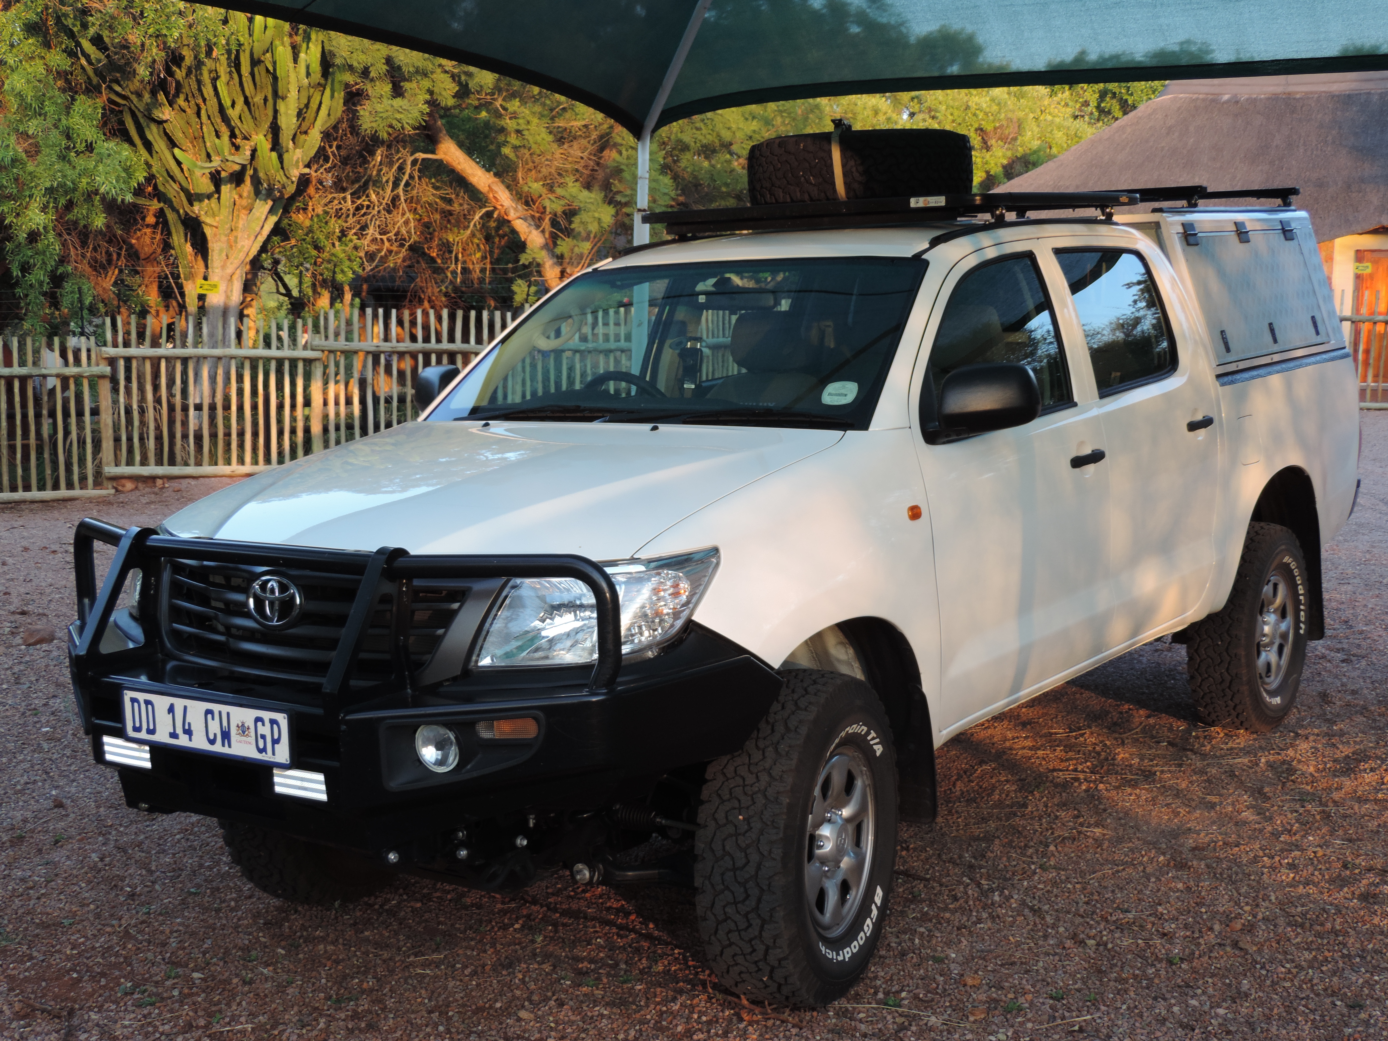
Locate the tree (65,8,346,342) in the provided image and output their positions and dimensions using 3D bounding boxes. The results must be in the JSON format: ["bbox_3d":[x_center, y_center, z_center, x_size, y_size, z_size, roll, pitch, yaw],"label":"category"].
[{"bbox_3d":[-5.750,-3.500,22.400,3.100,5.000,2.900,-2,7,-14],"label":"tree"}]

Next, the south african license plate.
[{"bbox_3d":[-1.018,0.427,3.921,0.520,0.113,0.015,3,8,35],"label":"south african license plate"}]

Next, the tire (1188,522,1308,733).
[{"bbox_3d":[2.023,0.389,6.886,0.250,0.770,0.770,3,8,35],"label":"tire"}]

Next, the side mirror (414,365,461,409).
[{"bbox_3d":[-0.741,-0.386,5.823,0.250,0.185,0.130,3,8,35],"label":"side mirror"}]

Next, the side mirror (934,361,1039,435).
[{"bbox_3d":[0.751,-0.310,4.777,0.250,0.185,0.130,3,8,35],"label":"side mirror"}]

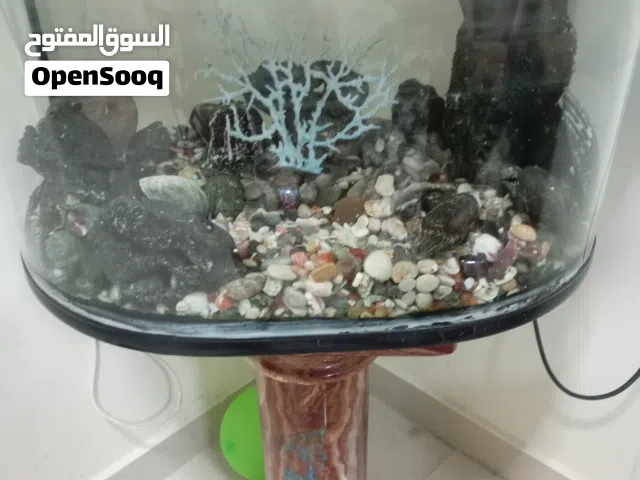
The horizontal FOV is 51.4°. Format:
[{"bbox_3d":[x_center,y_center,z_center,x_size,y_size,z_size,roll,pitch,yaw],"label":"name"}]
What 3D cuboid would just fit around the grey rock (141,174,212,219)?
[{"bbox_3d":[-0.154,-0.046,0.710,0.075,0.043,0.045,0,27,0],"label":"grey rock"}]

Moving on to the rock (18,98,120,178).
[{"bbox_3d":[-0.271,-0.111,0.720,0.103,0.082,0.085,0,27,0],"label":"rock"}]

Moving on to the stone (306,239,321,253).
[{"bbox_3d":[-0.007,0.006,0.732,0.015,0.014,0.014,-1,31,0],"label":"stone"}]

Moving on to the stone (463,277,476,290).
[{"bbox_3d":[0.153,0.045,0.682,0.011,0.012,0.012,-1,30,0],"label":"stone"}]

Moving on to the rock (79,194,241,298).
[{"bbox_3d":[-0.169,0.012,0.720,0.155,0.085,0.110,5,31,10],"label":"rock"}]

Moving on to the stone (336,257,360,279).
[{"bbox_3d":[0.030,0.030,0.710,0.026,0.022,0.022,0,28,0],"label":"stone"}]

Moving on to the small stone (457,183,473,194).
[{"bbox_3d":[0.166,-0.059,0.764,0.018,0.014,0.017,0,27,0],"label":"small stone"}]

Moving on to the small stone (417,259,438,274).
[{"bbox_3d":[0.108,0.027,0.670,0.022,0.013,0.019,0,27,0],"label":"small stone"}]

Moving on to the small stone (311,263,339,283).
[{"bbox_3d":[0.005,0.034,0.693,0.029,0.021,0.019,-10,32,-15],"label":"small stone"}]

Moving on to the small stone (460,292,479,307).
[{"bbox_3d":[0.136,0.054,0.606,0.017,0.011,0.015,0,27,0],"label":"small stone"}]

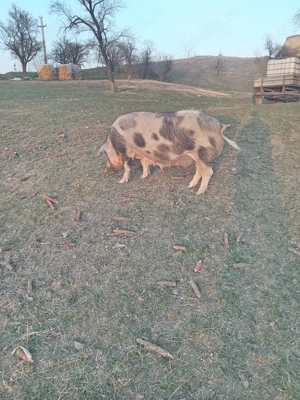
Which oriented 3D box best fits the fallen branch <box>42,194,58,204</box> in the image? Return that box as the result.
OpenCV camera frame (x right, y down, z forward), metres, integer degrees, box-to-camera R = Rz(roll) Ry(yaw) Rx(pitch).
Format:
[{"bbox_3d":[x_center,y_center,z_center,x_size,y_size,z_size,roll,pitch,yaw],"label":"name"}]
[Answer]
[{"bbox_3d":[-1.008,-0.009,2.929,0.250,0.034,0.037,18,29,37],"label":"fallen branch"}]

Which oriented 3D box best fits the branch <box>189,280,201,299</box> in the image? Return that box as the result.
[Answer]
[{"bbox_3d":[0.309,0.609,1.966,0.033,0.033,0.161,-5,23,-12],"label":"branch"}]

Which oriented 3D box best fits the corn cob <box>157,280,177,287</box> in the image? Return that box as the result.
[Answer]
[{"bbox_3d":[0.118,0.585,2.021,0.137,0.034,0.034,3,23,7],"label":"corn cob"}]

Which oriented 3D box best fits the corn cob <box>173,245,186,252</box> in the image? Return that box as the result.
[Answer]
[{"bbox_3d":[0.253,0.411,2.434,0.108,0.036,0.036,5,23,11],"label":"corn cob"}]

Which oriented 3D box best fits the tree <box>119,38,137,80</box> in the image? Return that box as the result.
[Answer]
[{"bbox_3d":[-1.904,-12.158,25.000,1.471,3.687,1.471,-1,17,0],"label":"tree"}]

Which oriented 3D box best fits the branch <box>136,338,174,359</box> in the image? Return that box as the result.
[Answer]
[{"bbox_3d":[0.027,0.791,1.532,0.230,0.034,0.034,13,26,28],"label":"branch"}]

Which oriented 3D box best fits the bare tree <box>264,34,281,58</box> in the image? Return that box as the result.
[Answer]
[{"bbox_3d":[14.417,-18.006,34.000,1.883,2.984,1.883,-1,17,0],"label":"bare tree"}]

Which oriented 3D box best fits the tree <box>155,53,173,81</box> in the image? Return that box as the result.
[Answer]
[{"bbox_3d":[1.168,-11.552,25.000,1.558,2.458,1.558,-1,17,0],"label":"tree"}]

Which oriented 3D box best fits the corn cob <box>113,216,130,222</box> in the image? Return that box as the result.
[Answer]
[{"bbox_3d":[-0.249,0.165,2.512,0.156,0.032,0.035,9,24,20],"label":"corn cob"}]

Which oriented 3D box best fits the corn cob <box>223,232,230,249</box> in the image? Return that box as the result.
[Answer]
[{"bbox_3d":[0.580,0.304,2.172,0.040,0.036,0.215,3,23,8],"label":"corn cob"}]

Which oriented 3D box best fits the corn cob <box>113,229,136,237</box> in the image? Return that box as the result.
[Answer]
[{"bbox_3d":[-0.230,0.305,2.684,0.222,0.036,0.036,5,23,12],"label":"corn cob"}]

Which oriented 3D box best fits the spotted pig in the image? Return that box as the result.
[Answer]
[{"bbox_3d":[0.197,-0.570,3.217,1.520,0.890,0.470,7,20,21],"label":"spotted pig"}]

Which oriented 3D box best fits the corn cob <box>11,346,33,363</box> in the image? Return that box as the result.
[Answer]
[{"bbox_3d":[-0.658,0.799,1.492,0.157,0.050,0.070,13,26,29],"label":"corn cob"}]

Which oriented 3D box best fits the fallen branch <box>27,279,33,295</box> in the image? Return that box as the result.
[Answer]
[{"bbox_3d":[-0.701,0.506,1.688,0.037,0.034,0.118,-8,24,-19],"label":"fallen branch"}]

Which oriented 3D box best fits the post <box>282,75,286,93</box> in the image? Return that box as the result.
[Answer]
[{"bbox_3d":[6.006,-5.157,12.900,0.110,0.710,0.090,11,24,26],"label":"post"}]

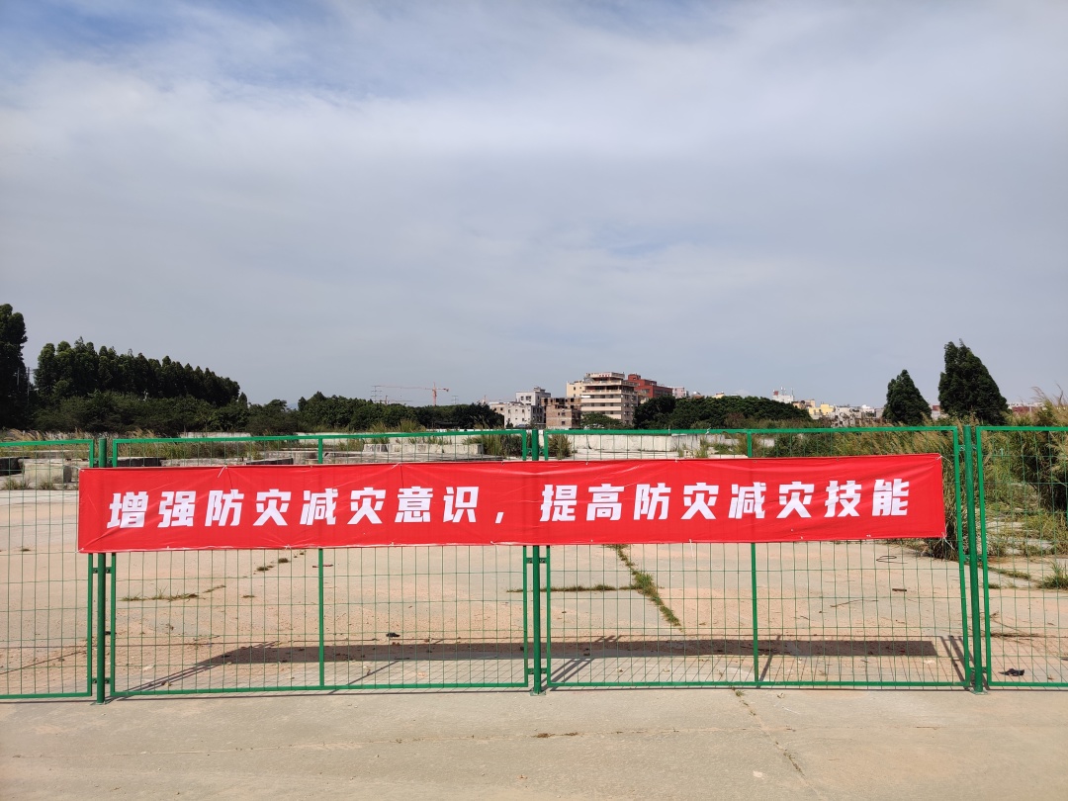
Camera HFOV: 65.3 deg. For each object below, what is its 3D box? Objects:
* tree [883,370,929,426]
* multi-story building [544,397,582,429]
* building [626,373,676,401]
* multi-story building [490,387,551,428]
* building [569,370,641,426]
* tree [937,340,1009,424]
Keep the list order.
[{"bbox_3d":[53.586,0.650,120.146,6.840,10.550,6.840,-1,-2,0],"label":"tree"},{"bbox_3d":[10.948,6.400,315.261,11.000,16.150,10.500,-2,-3,22],"label":"multi-story building"},{"bbox_3d":[58.201,2.640,415.558,15.000,30.660,27.000,-2,-3,21],"label":"building"},{"bbox_3d":[-5.239,4.697,320.348,18.000,20.390,15.000,-2,-3,22],"label":"multi-story building"},{"bbox_3d":[28.719,1.910,345.486,23.000,27.140,19.000,-2,-3,22],"label":"building"},{"bbox_3d":[51.654,-0.992,98.178,8.380,12.080,8.380,-1,-2,0],"label":"tree"}]

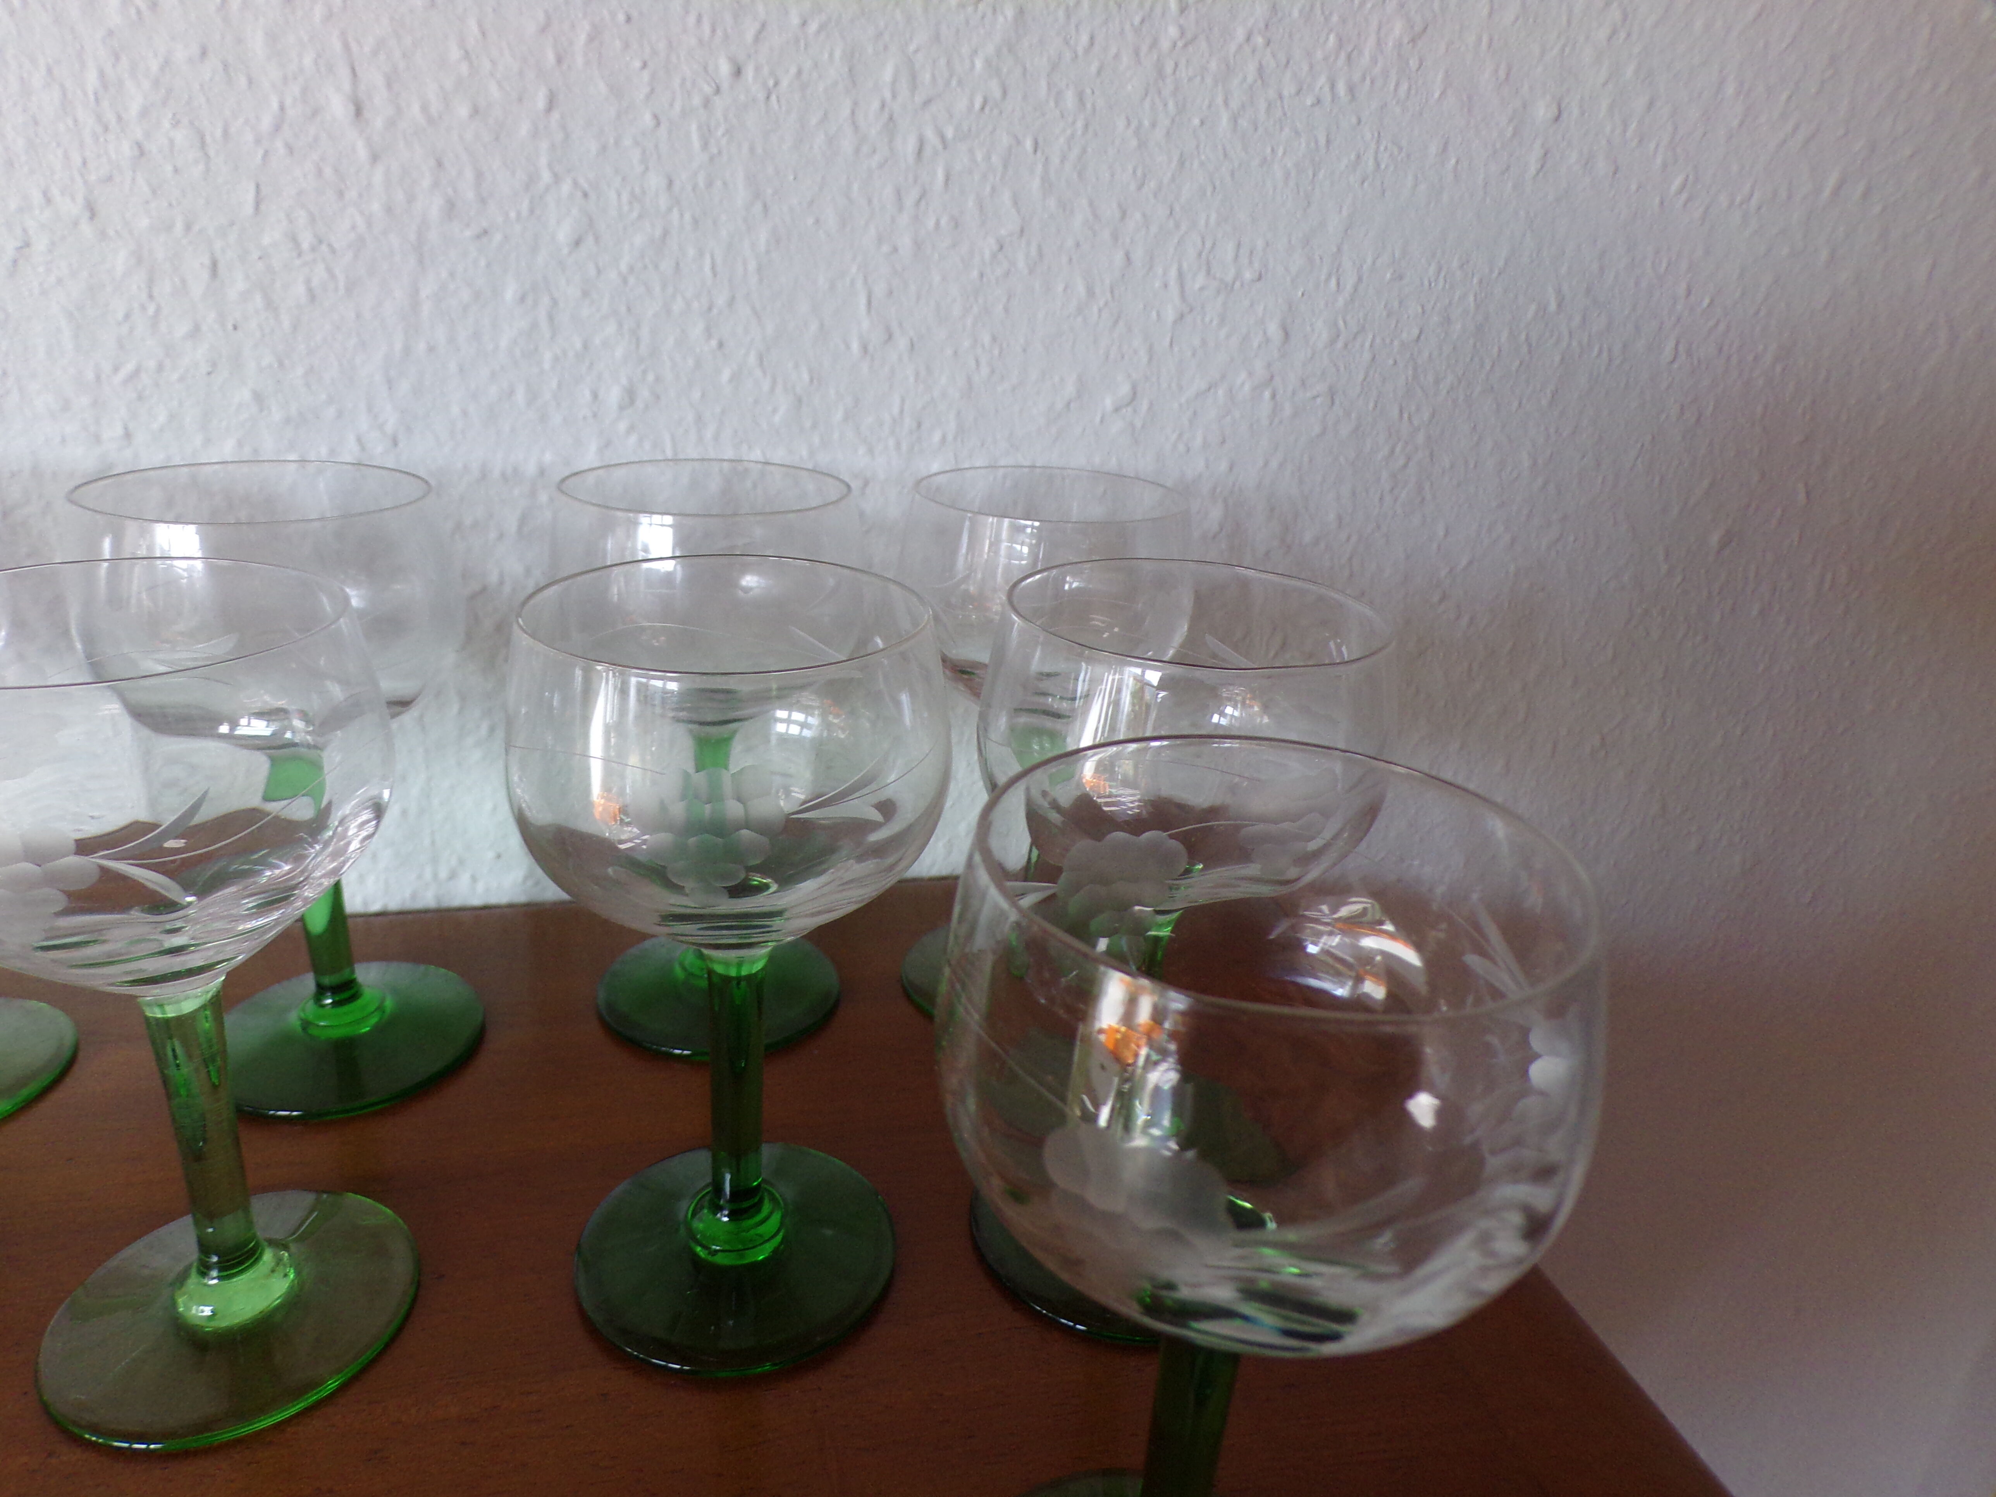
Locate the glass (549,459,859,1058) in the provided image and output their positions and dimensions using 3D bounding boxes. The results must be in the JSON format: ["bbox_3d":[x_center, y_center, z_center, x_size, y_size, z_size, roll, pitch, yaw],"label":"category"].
[{"bbox_3d":[-0.071,0.002,0.349,0.076,0.138,0.076,3,22,0],"label":"glass"}]

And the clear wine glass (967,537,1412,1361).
[{"bbox_3d":[0.032,0.040,0.271,0.076,0.138,0.076,3,22,0],"label":"clear wine glass"}]

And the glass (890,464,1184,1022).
[{"bbox_3d":[0.009,0.001,0.362,0.076,0.138,0.076,3,22,0],"label":"glass"}]

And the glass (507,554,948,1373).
[{"bbox_3d":[-0.049,0.040,0.259,0.076,0.138,0.076,3,22,0],"label":"glass"}]

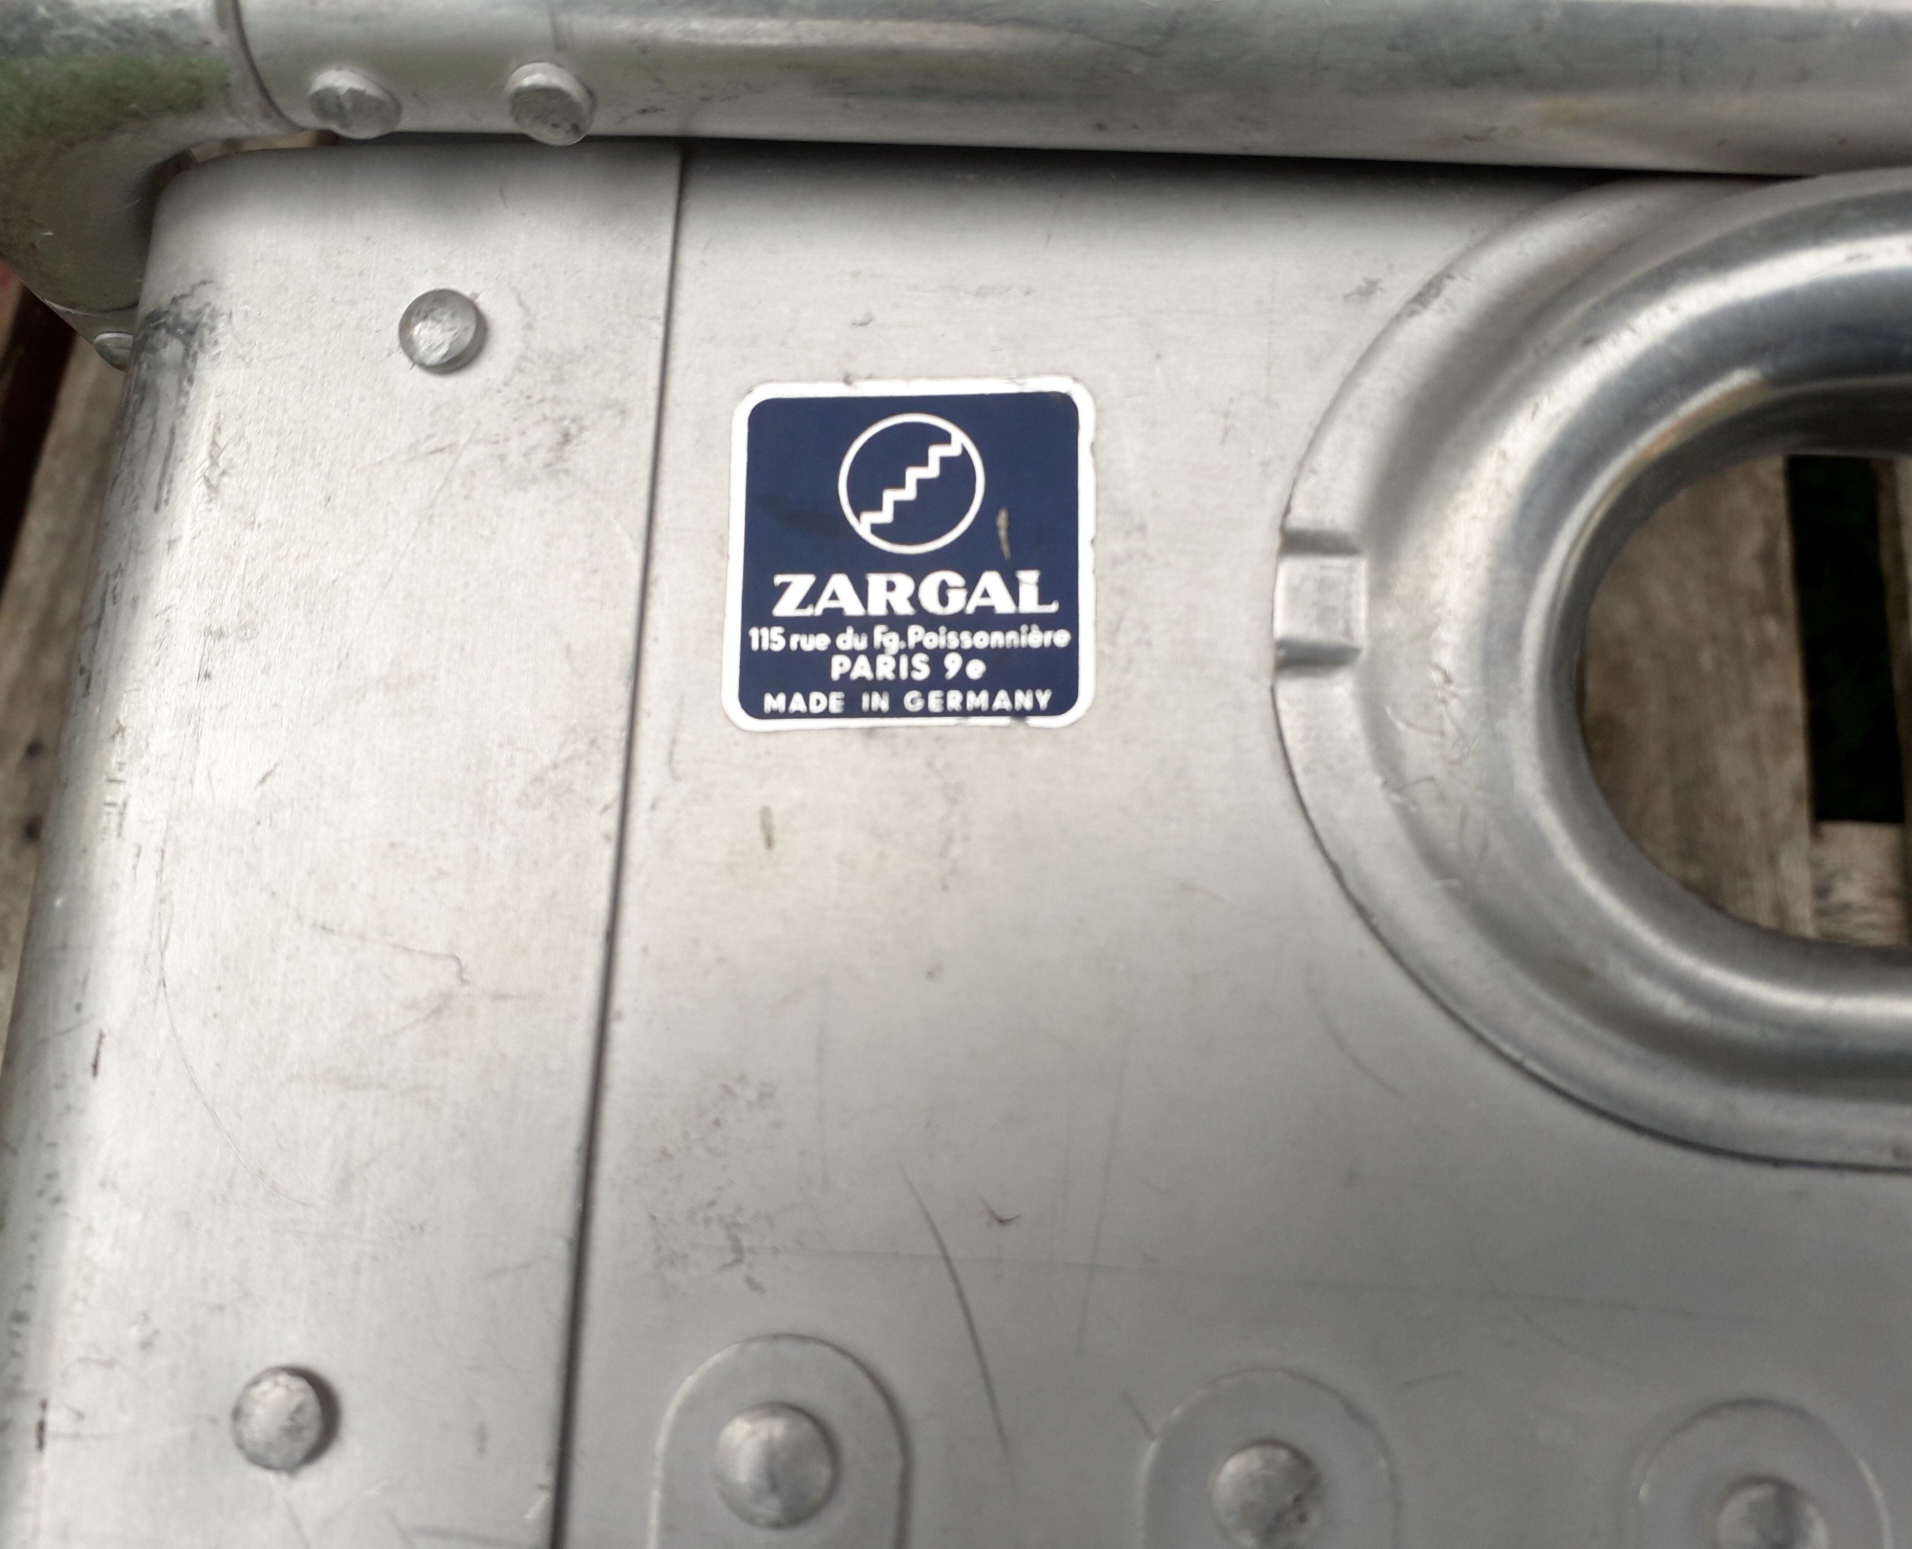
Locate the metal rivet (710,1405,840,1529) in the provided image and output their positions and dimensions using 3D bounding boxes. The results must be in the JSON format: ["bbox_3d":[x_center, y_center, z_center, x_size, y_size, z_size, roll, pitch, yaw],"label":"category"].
[{"bbox_3d":[-0.015,0.055,0.128,0.009,0.003,0.009,0,78,2],"label":"metal rivet"}]

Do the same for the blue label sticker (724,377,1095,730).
[{"bbox_3d":[-0.004,-0.021,0.154,0.035,0.001,0.035,0,77,4],"label":"blue label sticker"}]

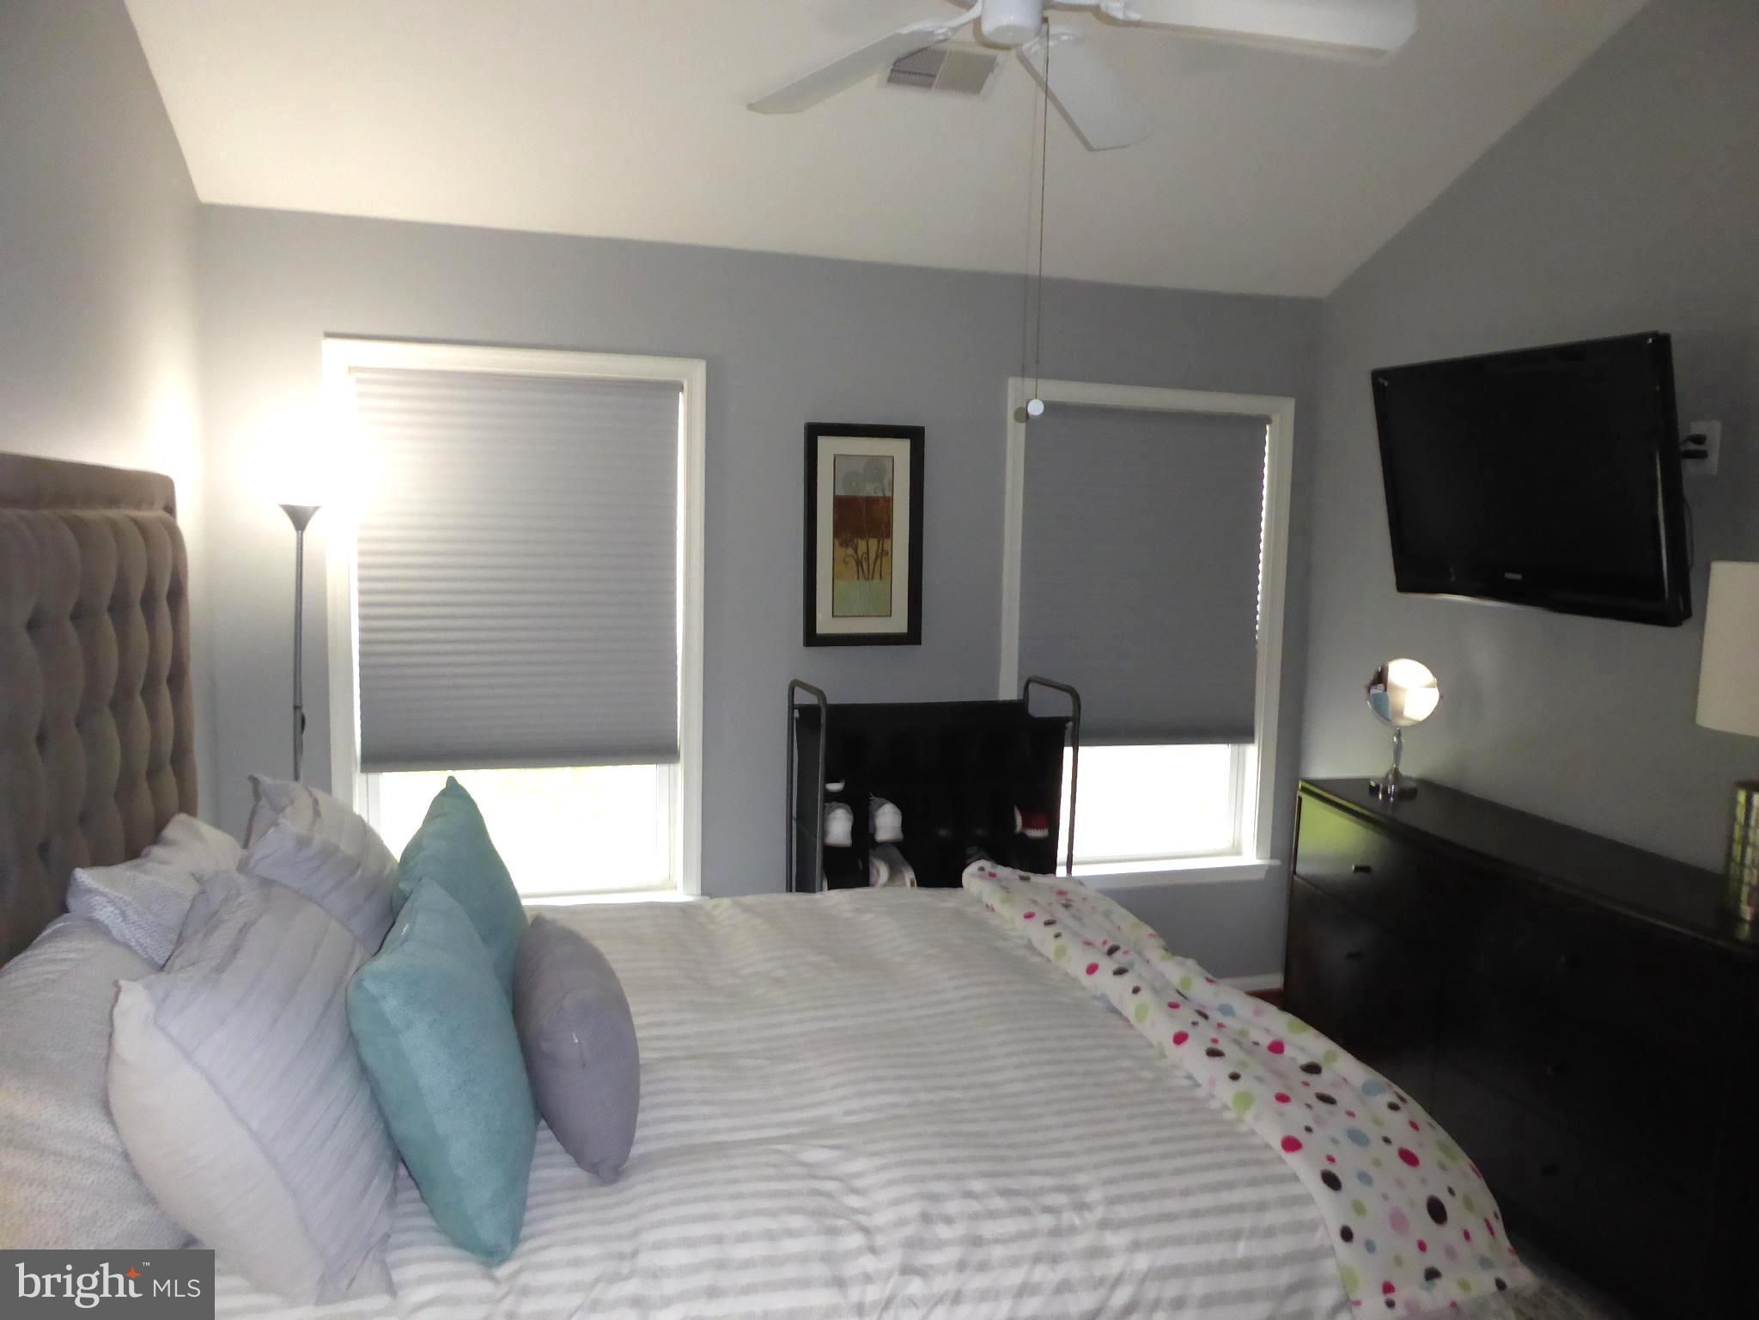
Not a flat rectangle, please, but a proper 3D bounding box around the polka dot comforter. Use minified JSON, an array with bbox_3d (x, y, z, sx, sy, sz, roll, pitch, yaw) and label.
[{"bbox_3d":[0.580,0.767,2.633,0.450,0.290,1.700,0,6,-16],"label":"polka dot comforter"}]

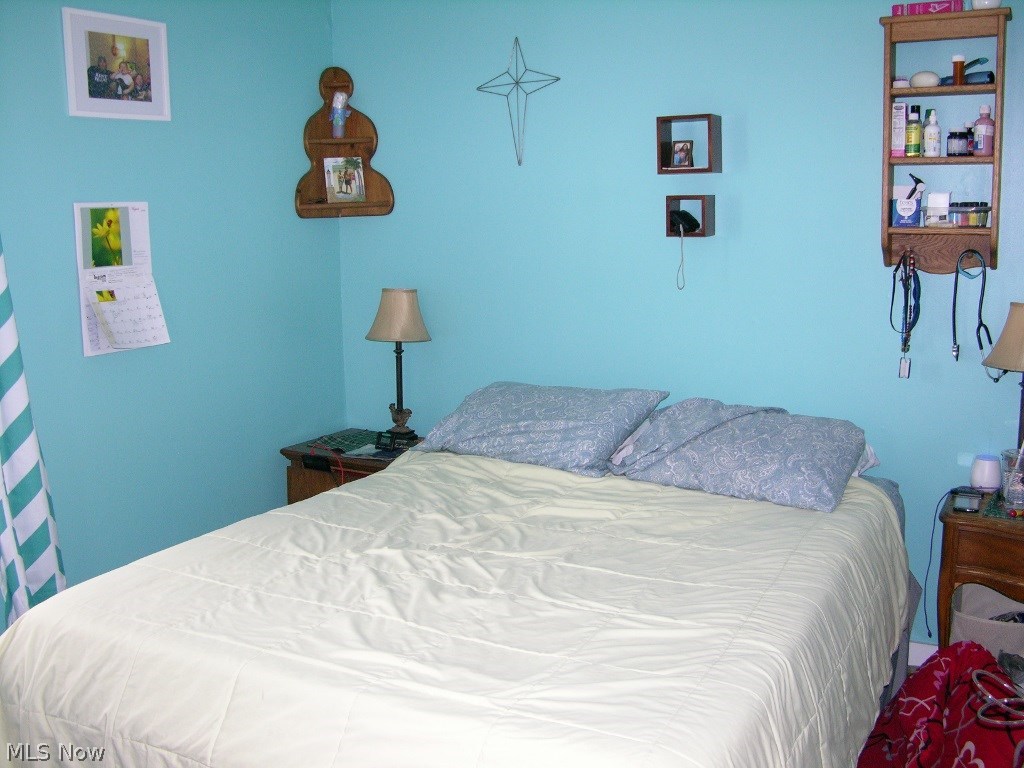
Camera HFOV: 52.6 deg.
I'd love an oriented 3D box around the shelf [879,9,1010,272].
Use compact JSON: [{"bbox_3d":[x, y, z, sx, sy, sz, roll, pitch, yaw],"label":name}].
[{"bbox_3d":[1.216,-0.672,2.927,0.340,0.710,0.105,5,11,31],"label":"shelf"}]

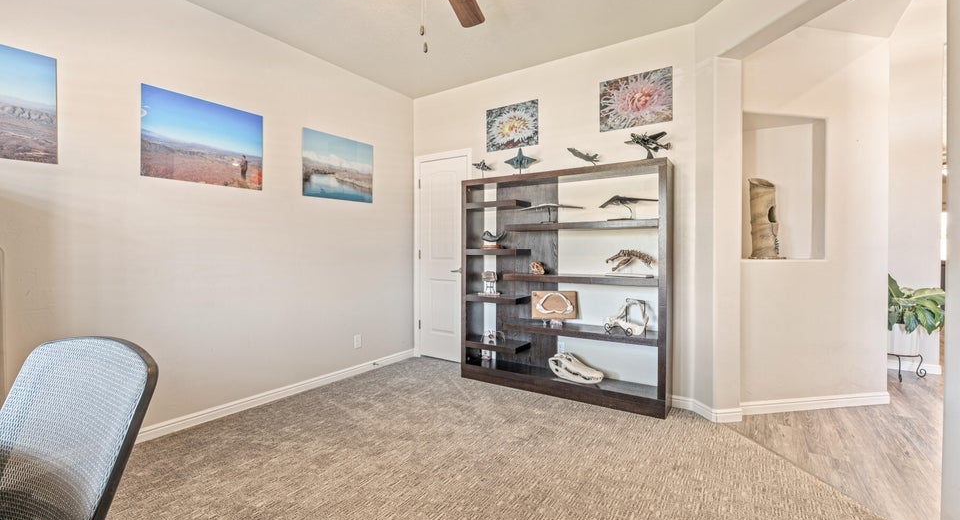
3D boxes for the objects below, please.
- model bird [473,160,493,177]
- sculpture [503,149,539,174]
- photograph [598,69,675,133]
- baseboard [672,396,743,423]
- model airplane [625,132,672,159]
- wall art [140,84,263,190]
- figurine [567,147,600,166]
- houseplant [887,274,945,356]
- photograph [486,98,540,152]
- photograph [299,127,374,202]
[{"bbox_3d":[0.025,-0.776,3.537,0.175,0.159,0.205,0,2,-3],"label":"model bird"},{"bbox_3d":[0.343,-0.792,3.330,0.262,0.202,0.310,0,2,7],"label":"sculpture"},{"bbox_3d":[1.155,-1.191,2.989,0.518,0.385,0.020,1,2,34],"label":"photograph"},{"bbox_3d":[1.540,1.026,2.715,0.430,0.086,0.150,1,2,34],"label":"baseboard"},{"bbox_3d":[1.176,-0.767,2.793,0.280,0.182,0.370,-1,2,-20],"label":"model airplane"},{"bbox_3d":[-1.775,-0.768,2.625,0.020,0.536,0.704,1,2,34],"label":"wall art"},{"bbox_3d":[0.785,-0.768,3.045,0.235,0.169,0.170,0,2,6],"label":"figurine"},{"bbox_3d":[3.770,0.481,3.583,0.550,0.740,0.570,-1,2,-44],"label":"houseplant"},{"bbox_3d":[0.281,-1.192,3.574,0.520,0.386,0.020,1,2,34],"label":"photograph"},{"bbox_3d":[-1.202,-0.793,3.480,0.020,0.541,0.717,1,2,34],"label":"photograph"}]

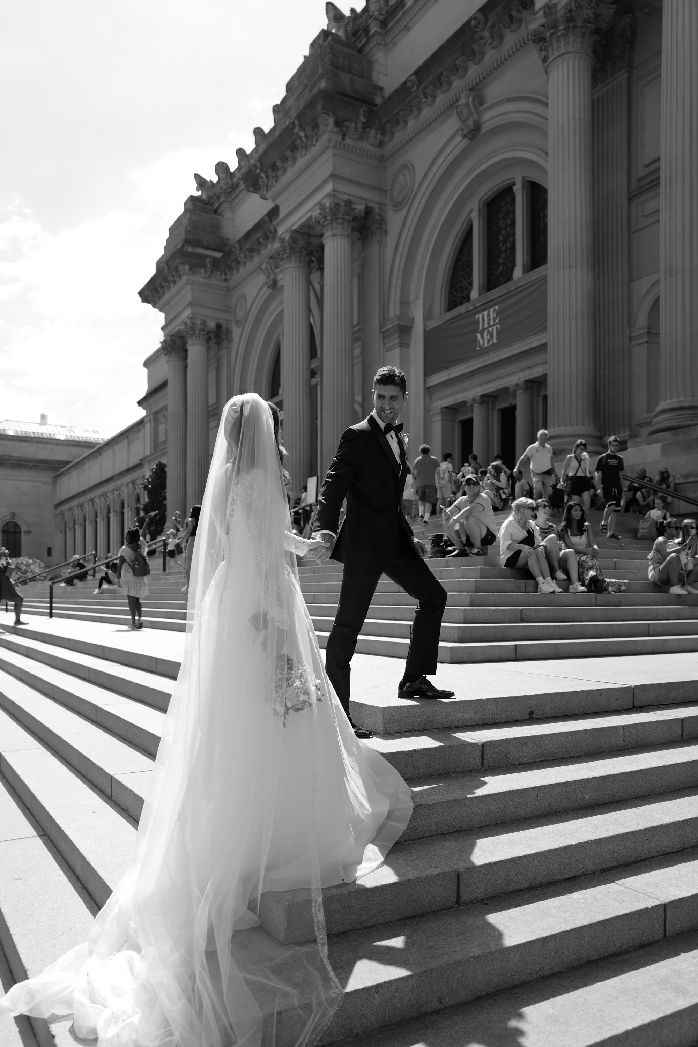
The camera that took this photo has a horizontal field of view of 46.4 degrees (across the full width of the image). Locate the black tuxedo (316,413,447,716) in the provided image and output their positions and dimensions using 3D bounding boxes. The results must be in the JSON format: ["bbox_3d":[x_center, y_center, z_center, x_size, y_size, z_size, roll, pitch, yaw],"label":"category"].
[{"bbox_3d":[0.163,0.205,4.050,0.550,1.520,0.570,-1,-3,28],"label":"black tuxedo"}]

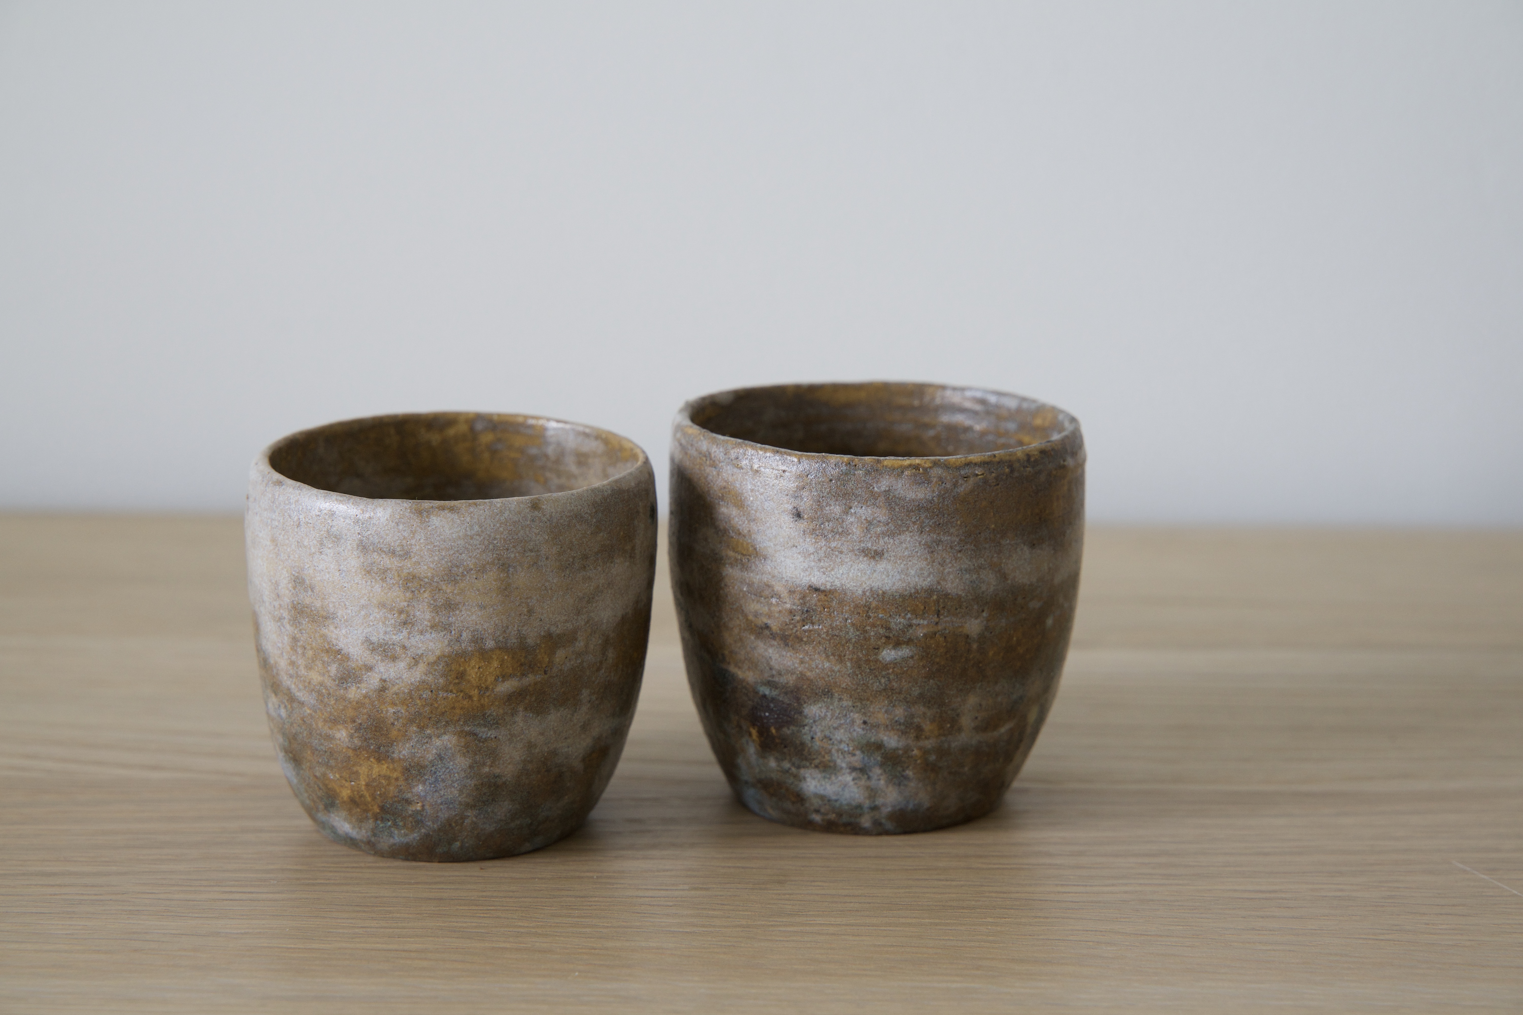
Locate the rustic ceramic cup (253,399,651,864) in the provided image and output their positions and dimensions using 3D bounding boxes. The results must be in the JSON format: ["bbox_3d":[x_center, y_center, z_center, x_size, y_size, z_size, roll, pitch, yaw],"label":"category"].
[{"bbox_3d":[-0.064,0.027,0.654,0.084,0.077,0.084,1,14,0],"label":"rustic ceramic cup"}]

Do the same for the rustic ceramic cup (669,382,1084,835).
[{"bbox_3d":[0.024,0.021,0.675,0.088,0.082,0.088,1,14,0],"label":"rustic ceramic cup"}]

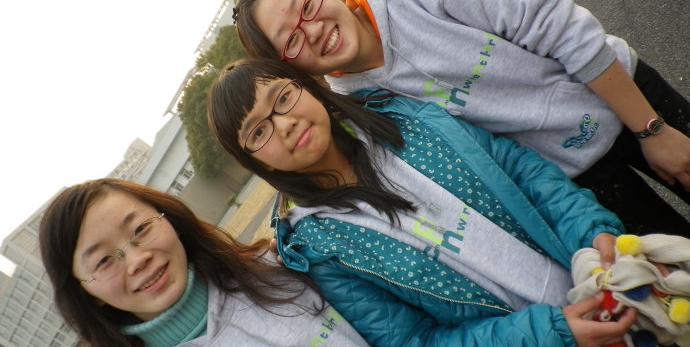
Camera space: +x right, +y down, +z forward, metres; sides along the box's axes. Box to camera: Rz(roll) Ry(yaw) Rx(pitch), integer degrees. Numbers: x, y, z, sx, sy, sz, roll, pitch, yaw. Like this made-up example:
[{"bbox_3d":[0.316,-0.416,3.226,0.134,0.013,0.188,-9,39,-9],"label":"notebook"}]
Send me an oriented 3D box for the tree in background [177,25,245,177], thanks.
[{"bbox_3d":[-4.349,-2.557,21.944,5.800,4.400,4.800,-55,11,0],"label":"tree in background"}]

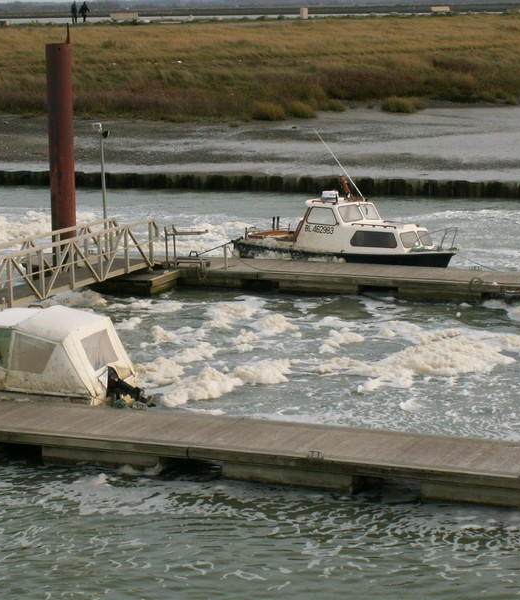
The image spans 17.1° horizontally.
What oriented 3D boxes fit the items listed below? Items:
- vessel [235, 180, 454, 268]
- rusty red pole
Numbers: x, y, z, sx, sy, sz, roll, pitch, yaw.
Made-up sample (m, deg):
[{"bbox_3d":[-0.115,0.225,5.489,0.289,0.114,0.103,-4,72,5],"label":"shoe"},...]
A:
[{"bbox_3d":[2.567,-1.940,48.145,6.250,2.400,2.300,3,11,23],"label":"vessel"},{"bbox_3d":[-5.381,-3.955,46.818,0.690,6.600,0.690,-1,10,0],"label":"rusty red pole"}]

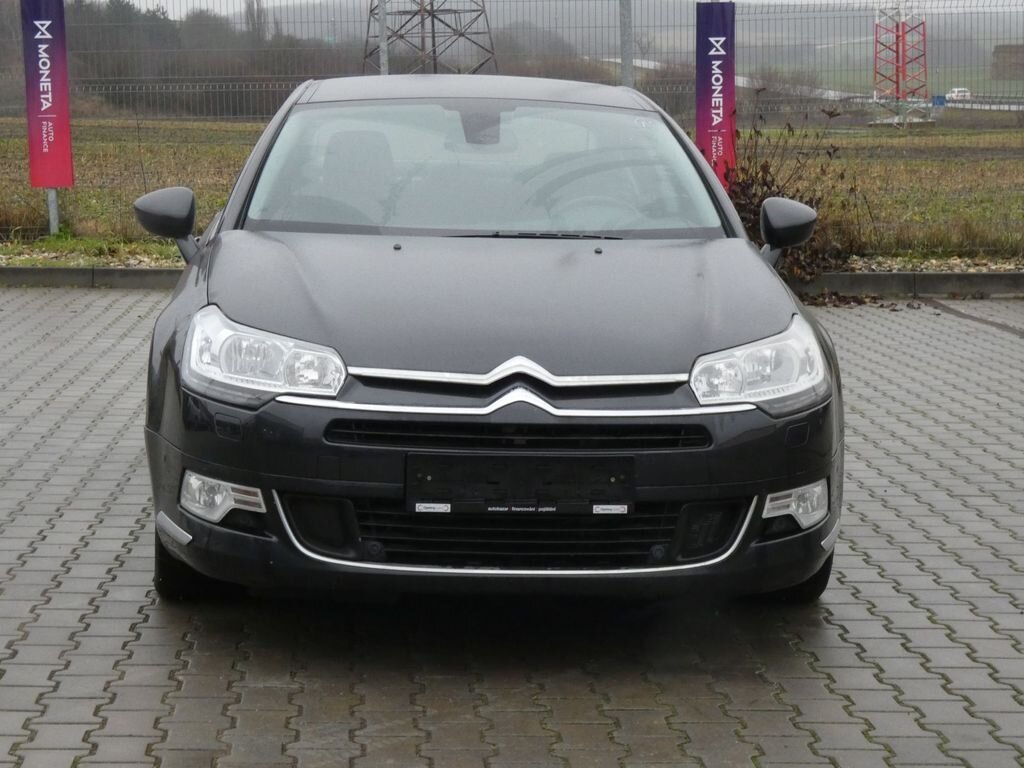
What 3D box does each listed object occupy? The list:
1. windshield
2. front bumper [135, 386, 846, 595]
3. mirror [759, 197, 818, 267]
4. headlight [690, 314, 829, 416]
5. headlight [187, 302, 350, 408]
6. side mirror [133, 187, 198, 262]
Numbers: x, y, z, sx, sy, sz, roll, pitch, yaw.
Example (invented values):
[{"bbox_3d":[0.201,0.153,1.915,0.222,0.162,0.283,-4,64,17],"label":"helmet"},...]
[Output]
[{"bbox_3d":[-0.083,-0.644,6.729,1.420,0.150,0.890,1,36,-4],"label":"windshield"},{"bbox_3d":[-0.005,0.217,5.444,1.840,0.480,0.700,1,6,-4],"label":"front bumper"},{"bbox_3d":[0.853,-0.465,6.992,0.198,0.222,0.170,1,6,-4],"label":"mirror"},{"bbox_3d":[0.603,-0.043,5.493,0.420,0.220,0.520,1,6,-4],"label":"headlight"},{"bbox_3d":[-0.604,-0.063,5.407,0.420,0.220,0.520,1,6,-4],"label":"headlight"},{"bbox_3d":[-1.052,-0.497,6.855,0.198,0.222,0.170,1,6,-4],"label":"side mirror"}]

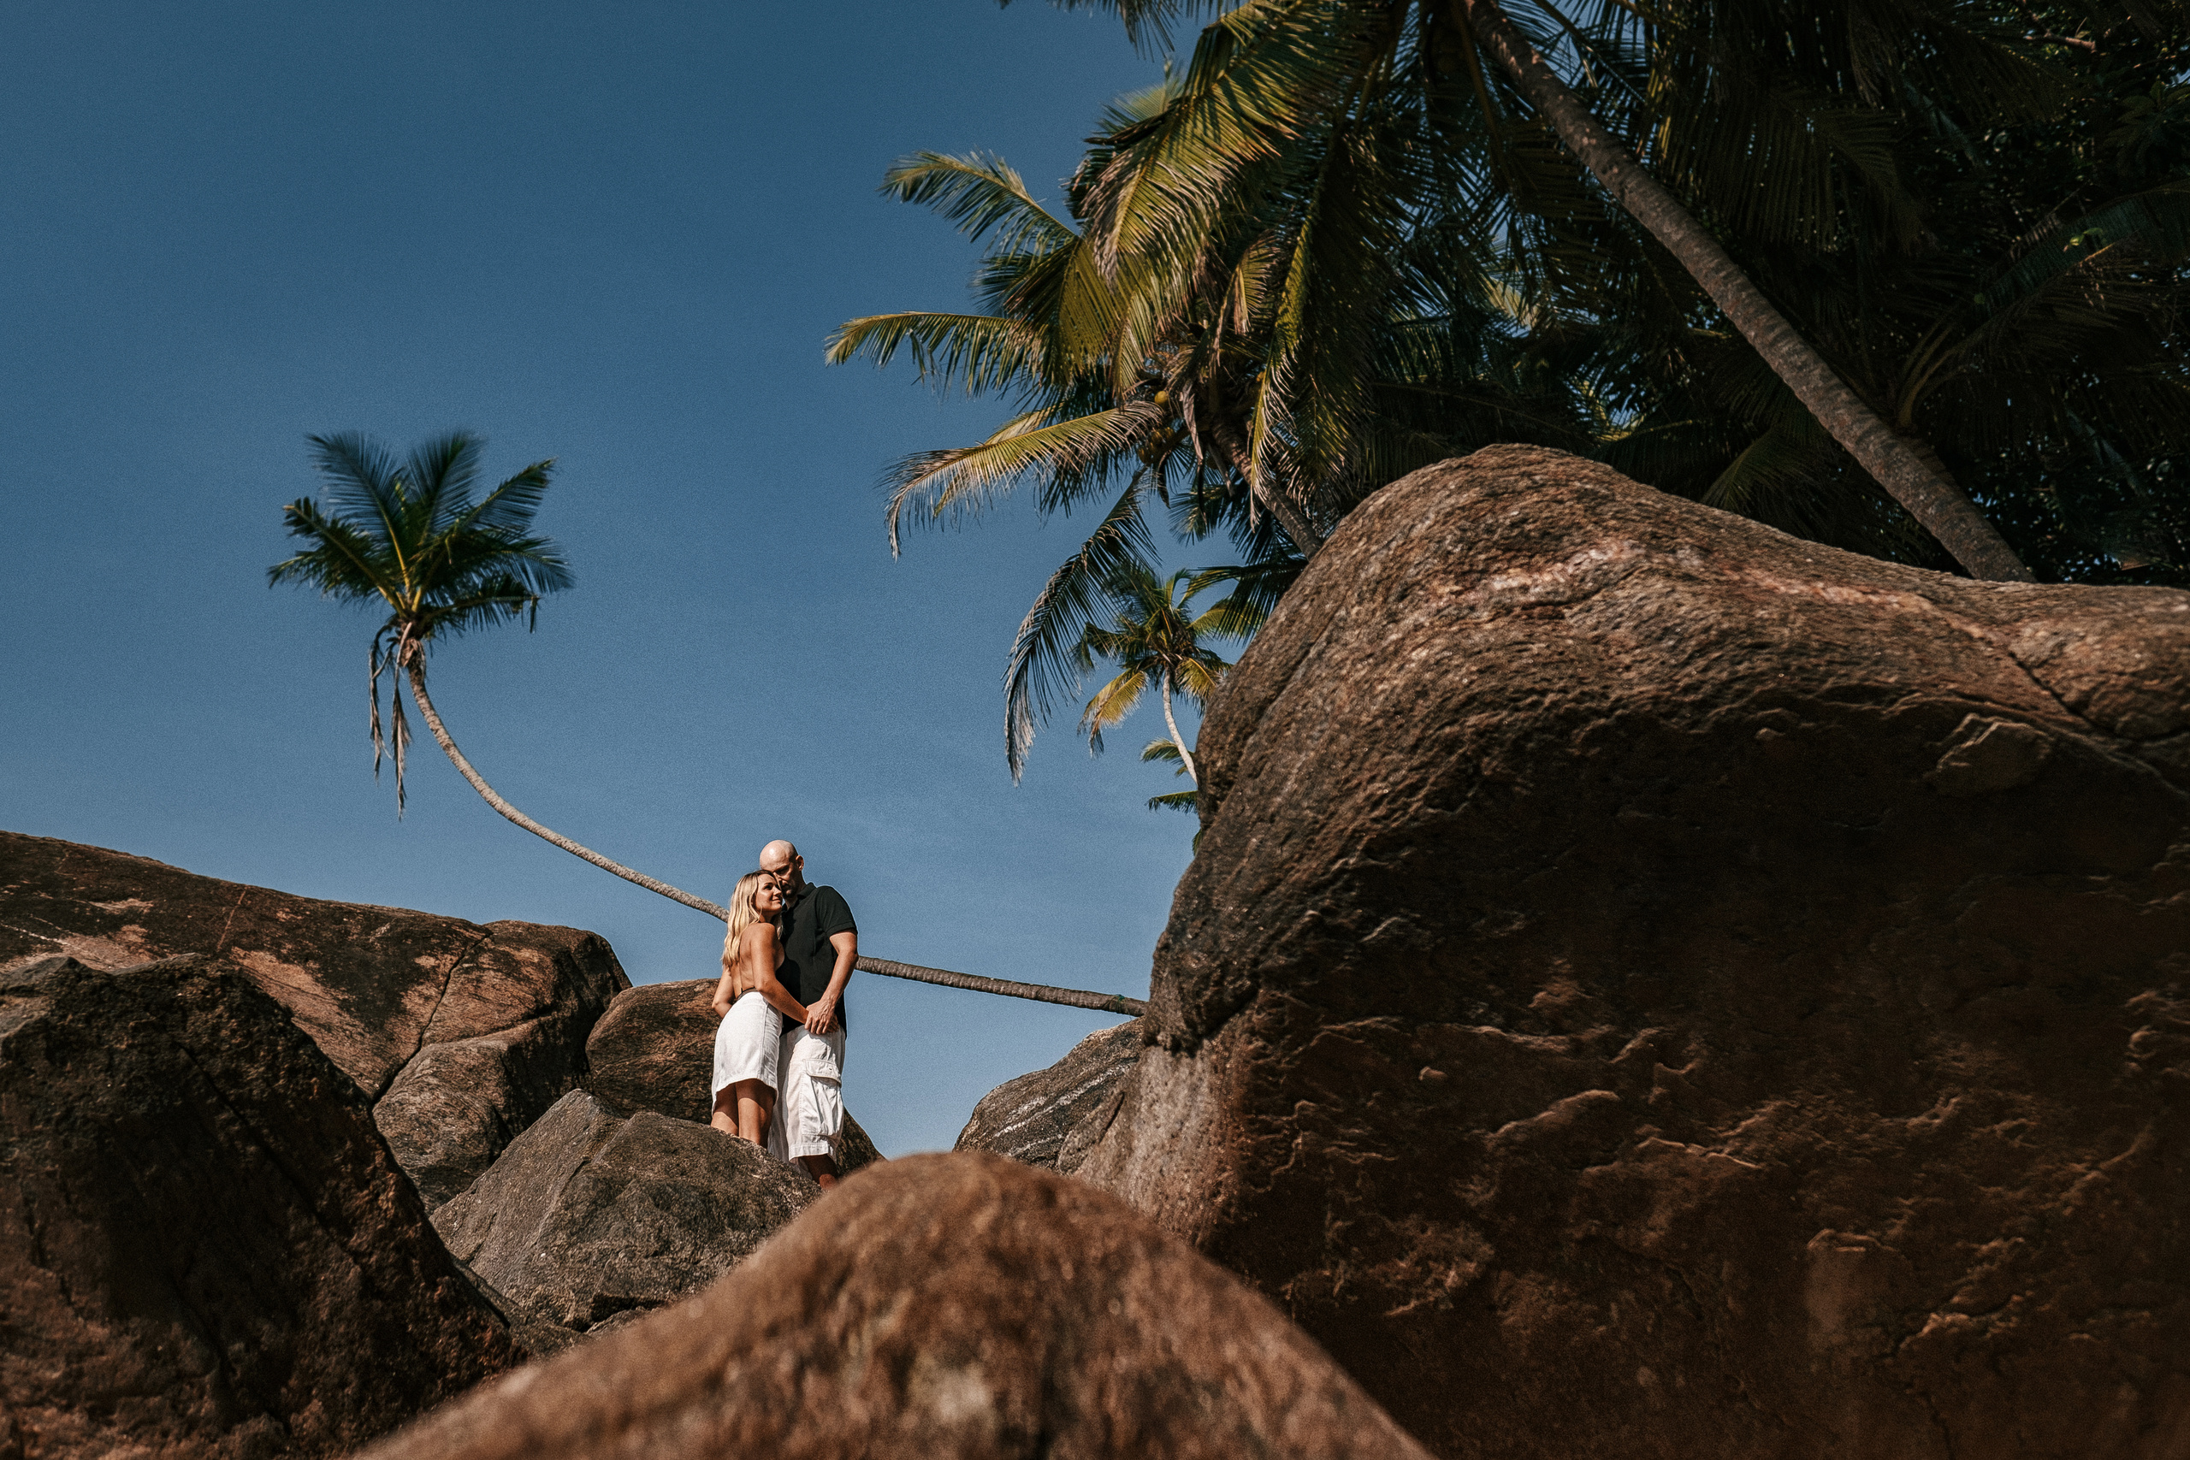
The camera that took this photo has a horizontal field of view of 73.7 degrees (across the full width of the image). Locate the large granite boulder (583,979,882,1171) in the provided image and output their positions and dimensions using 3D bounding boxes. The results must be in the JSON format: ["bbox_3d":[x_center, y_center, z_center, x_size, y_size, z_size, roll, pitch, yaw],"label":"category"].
[{"bbox_3d":[-1.810,1.830,7.300,1.550,1.150,1.300,0,-18,0],"label":"large granite boulder"}]

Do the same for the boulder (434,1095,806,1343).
[{"bbox_3d":[-1.630,1.840,5.400,1.600,1.050,1.500,0,-18,0],"label":"boulder"}]

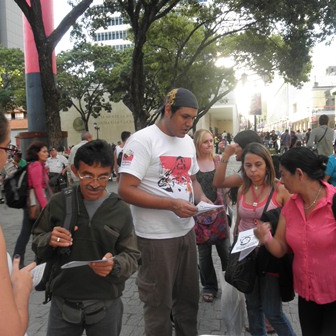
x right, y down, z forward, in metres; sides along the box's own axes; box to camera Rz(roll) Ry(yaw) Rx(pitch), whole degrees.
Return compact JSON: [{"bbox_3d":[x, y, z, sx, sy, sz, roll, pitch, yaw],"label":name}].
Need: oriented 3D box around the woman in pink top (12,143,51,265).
[{"bbox_3d":[-1.460,0.498,4.019,0.450,1.580,0.450,-2,5,-6],"label":"woman in pink top"}]

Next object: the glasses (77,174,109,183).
[{"bbox_3d":[-0.334,0.026,1.666,0.140,0.040,0.130,-2,22,-5],"label":"glasses"}]

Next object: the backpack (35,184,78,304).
[{"bbox_3d":[-0.507,0.371,1.760,0.290,0.510,0.240,-2,5,-9],"label":"backpack"}]

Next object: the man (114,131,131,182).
[{"bbox_3d":[-0.767,0.172,6.774,0.480,1.700,0.320,0,5,15],"label":"man"}]

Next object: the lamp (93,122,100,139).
[{"bbox_3d":[-6.865,-2.504,35.162,0.750,3.700,0.750,-1,5,0],"label":"lamp"}]

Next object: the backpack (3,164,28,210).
[{"bbox_3d":[-1.678,0.204,4.000,0.230,0.470,0.320,5,5,-6],"label":"backpack"}]

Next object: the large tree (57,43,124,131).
[{"bbox_3d":[-5.603,-5.341,27.386,5.600,8.800,5.600,-1,5,0],"label":"large tree"}]

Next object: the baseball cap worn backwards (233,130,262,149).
[{"bbox_3d":[0.551,-0.186,2.450,0.240,0.130,0.180,-8,5,-8],"label":"baseball cap worn backwards"}]

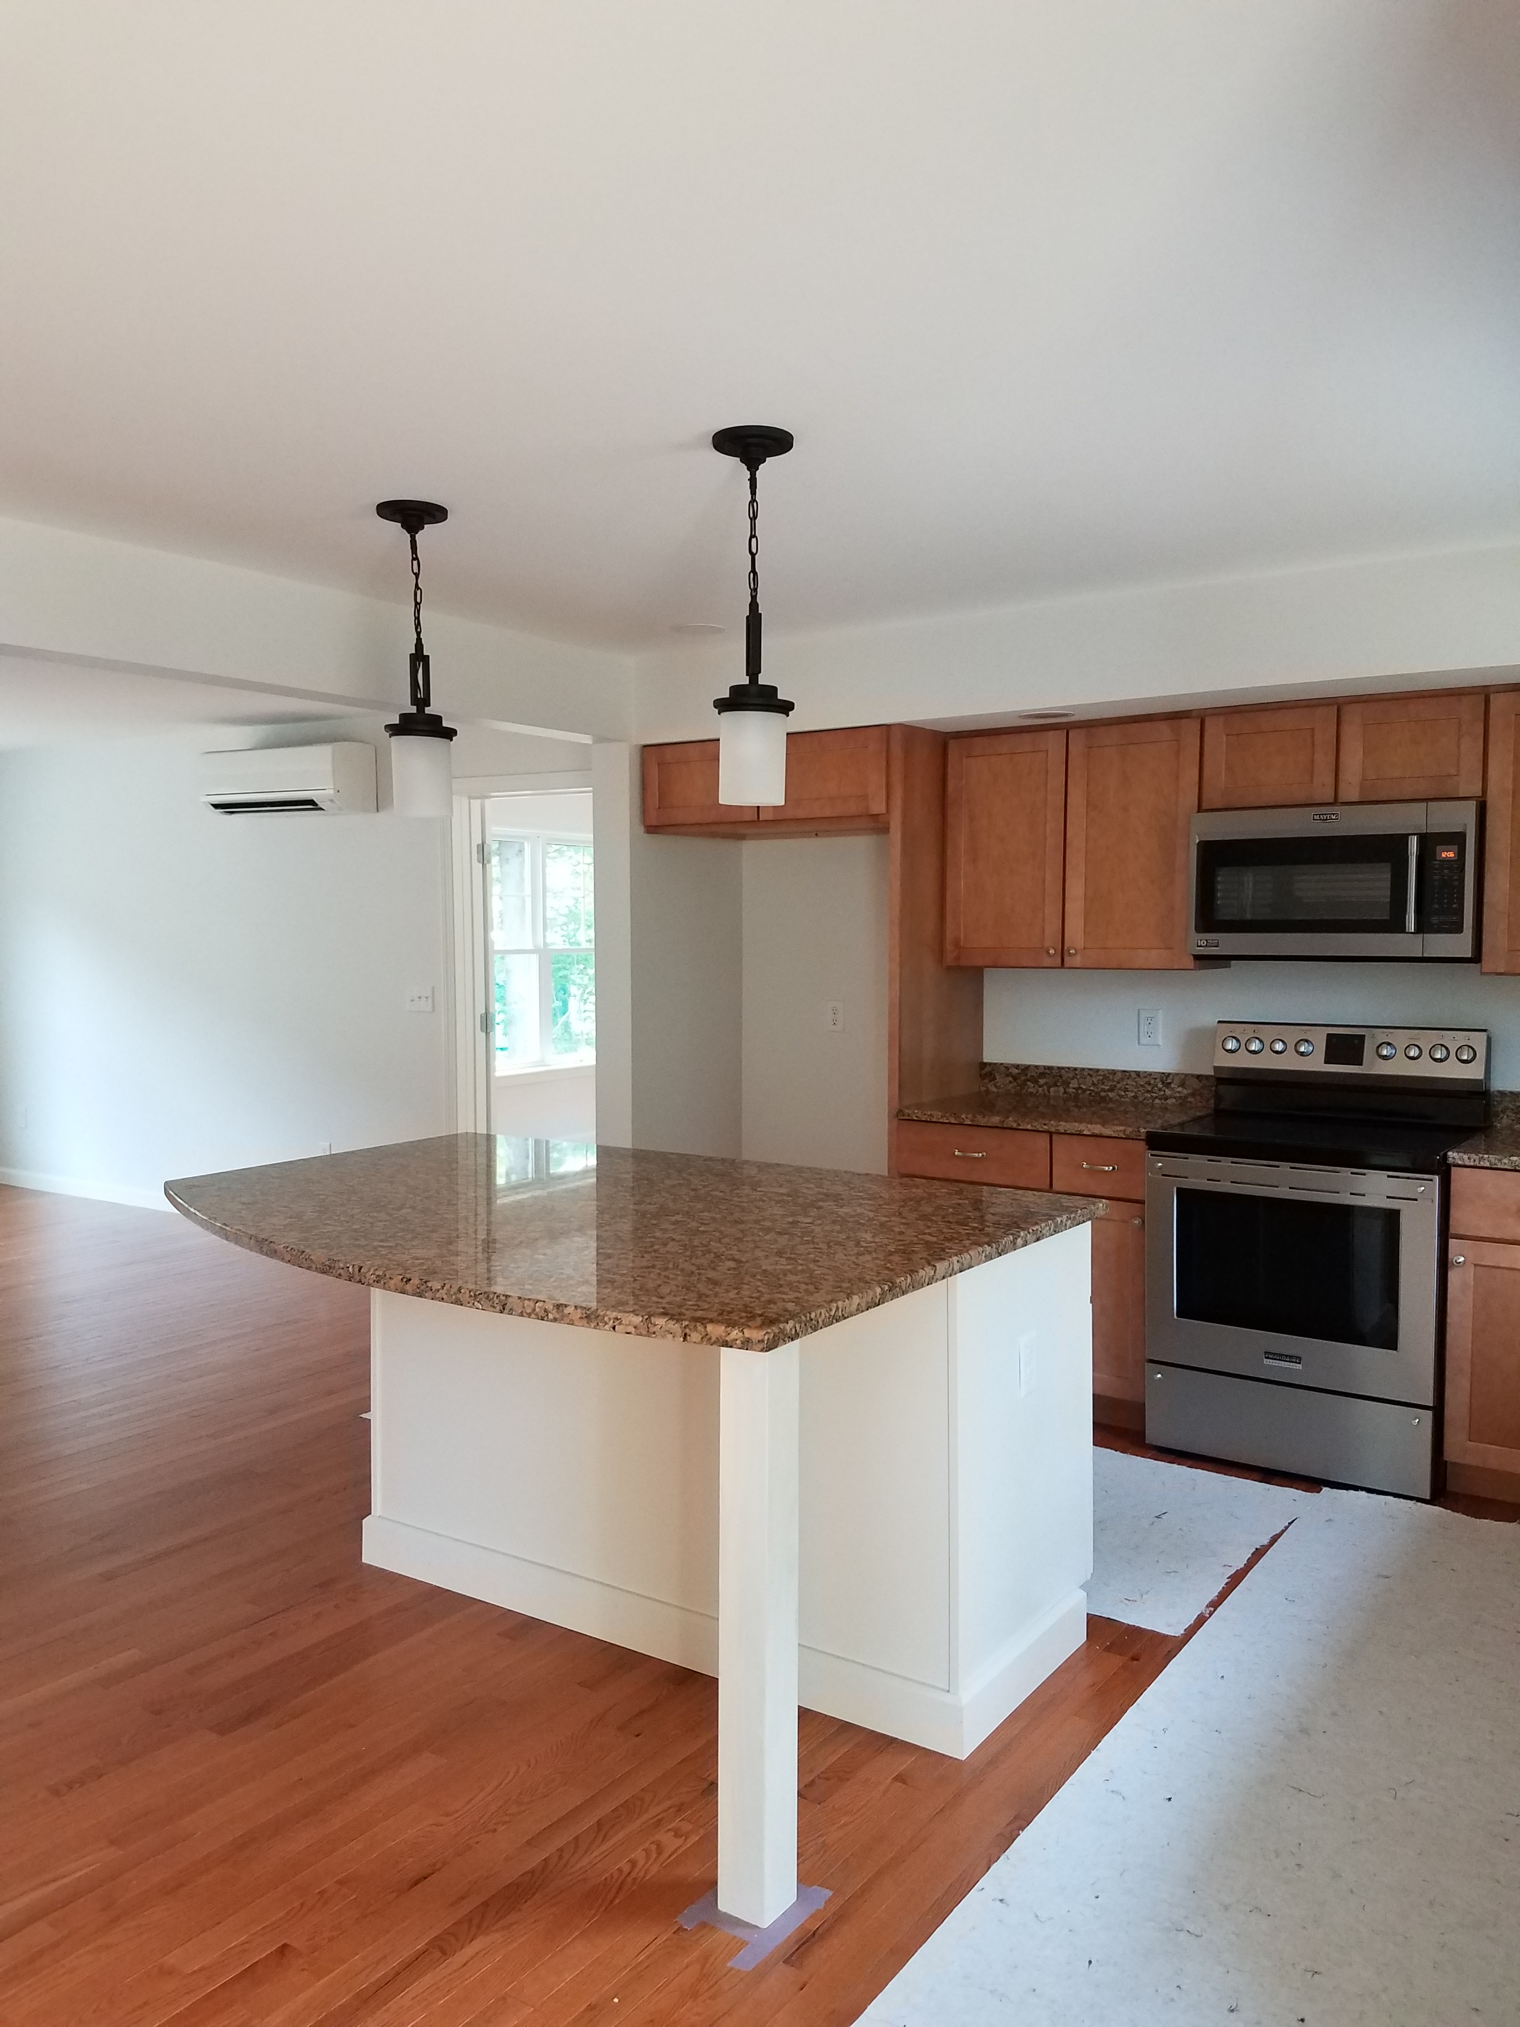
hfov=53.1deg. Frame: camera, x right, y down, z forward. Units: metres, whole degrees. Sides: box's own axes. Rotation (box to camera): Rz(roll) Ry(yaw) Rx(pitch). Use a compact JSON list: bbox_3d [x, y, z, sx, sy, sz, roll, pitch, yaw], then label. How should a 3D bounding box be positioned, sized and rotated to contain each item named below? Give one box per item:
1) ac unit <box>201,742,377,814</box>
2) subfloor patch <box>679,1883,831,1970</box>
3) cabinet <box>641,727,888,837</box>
[{"bbox_3d":[-2.215,-1.083,7.154,0.930,0.305,0.248,2,3,34],"label":"ac unit"},{"bbox_3d":[-0.012,1.338,2.273,0.163,0.010,0.233,2,3,34],"label":"subfloor patch"},{"bbox_3d":[0.169,-0.779,5.314,0.983,0.309,0.620,2,3,34],"label":"cabinet"}]

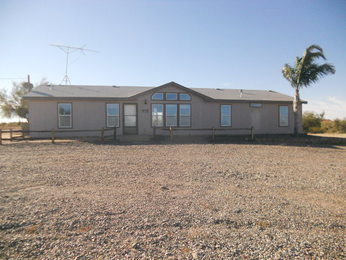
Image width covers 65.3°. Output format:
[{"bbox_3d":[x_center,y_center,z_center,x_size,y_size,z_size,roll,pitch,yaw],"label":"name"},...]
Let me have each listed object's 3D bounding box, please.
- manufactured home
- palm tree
[{"bbox_3d":[-0.290,-1.570,22.750,19.950,3.760,8.600,-1,2,-13],"label":"manufactured home"},{"bbox_3d":[9.281,-2.733,18.500,3.400,6.200,3.100,-1,2,-13],"label":"palm tree"}]

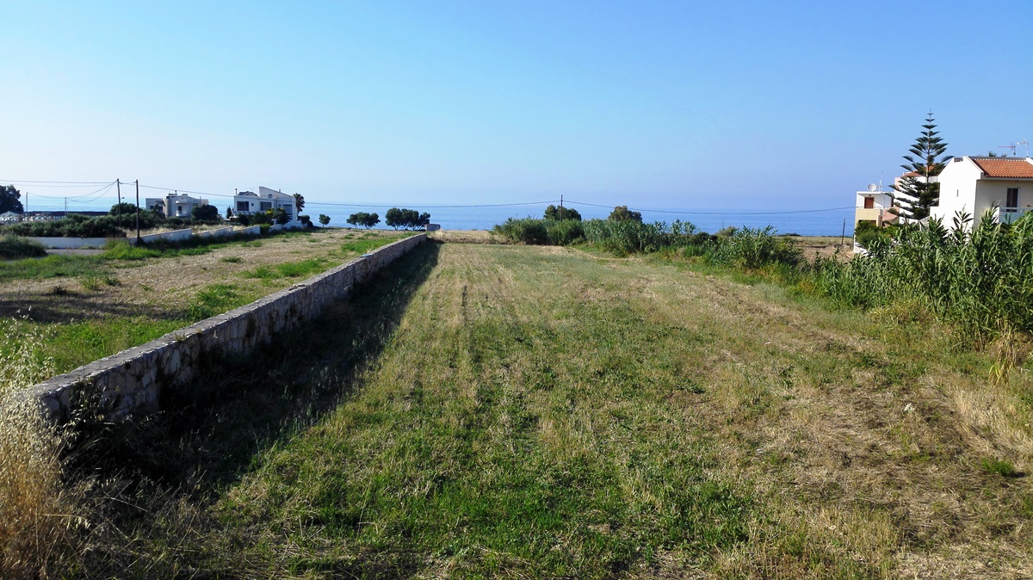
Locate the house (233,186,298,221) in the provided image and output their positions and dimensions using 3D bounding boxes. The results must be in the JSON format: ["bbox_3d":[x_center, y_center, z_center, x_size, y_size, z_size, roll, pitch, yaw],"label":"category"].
[{"bbox_3d":[-56.357,-19.107,172.432,13.200,7.800,10.500,-1,7,-19],"label":"house"}]

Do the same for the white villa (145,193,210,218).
[{"bbox_3d":[-83.997,-20.672,190.347,14.800,6.270,10.500,-2,7,-23],"label":"white villa"}]

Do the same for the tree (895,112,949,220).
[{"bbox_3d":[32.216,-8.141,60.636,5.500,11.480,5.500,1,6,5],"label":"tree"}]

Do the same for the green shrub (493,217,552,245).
[{"bbox_3d":[0.555,-7.211,94.184,6.800,3.330,5.000,1,6,0],"label":"green shrub"}]

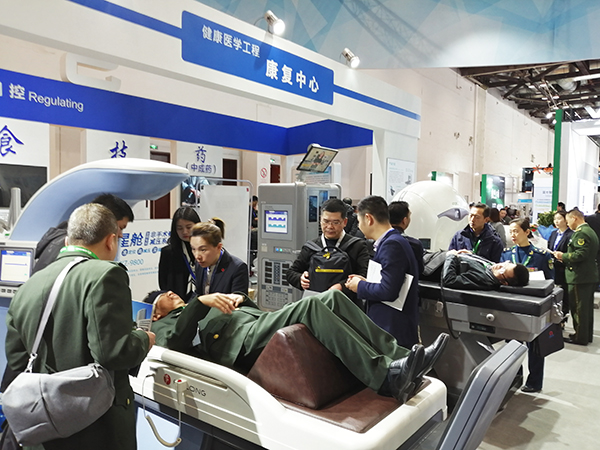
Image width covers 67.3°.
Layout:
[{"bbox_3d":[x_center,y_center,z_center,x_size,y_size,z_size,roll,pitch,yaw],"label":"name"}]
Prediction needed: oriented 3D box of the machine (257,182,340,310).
[{"bbox_3d":[-0.005,0.559,4.842,0.630,1.950,0.630,2,3,40],"label":"machine"}]

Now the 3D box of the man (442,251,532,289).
[{"bbox_3d":[1.220,0.378,4.135,1.660,0.300,0.520,3,4,43],"label":"man"}]

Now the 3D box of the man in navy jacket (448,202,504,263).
[{"bbox_3d":[1.680,0.672,4.306,0.500,1.750,0.300,2,2,33],"label":"man in navy jacket"}]

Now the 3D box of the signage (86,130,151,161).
[{"bbox_3d":[-2.738,-1.169,6.800,0.050,0.720,1.000,2,3,40],"label":"signage"}]

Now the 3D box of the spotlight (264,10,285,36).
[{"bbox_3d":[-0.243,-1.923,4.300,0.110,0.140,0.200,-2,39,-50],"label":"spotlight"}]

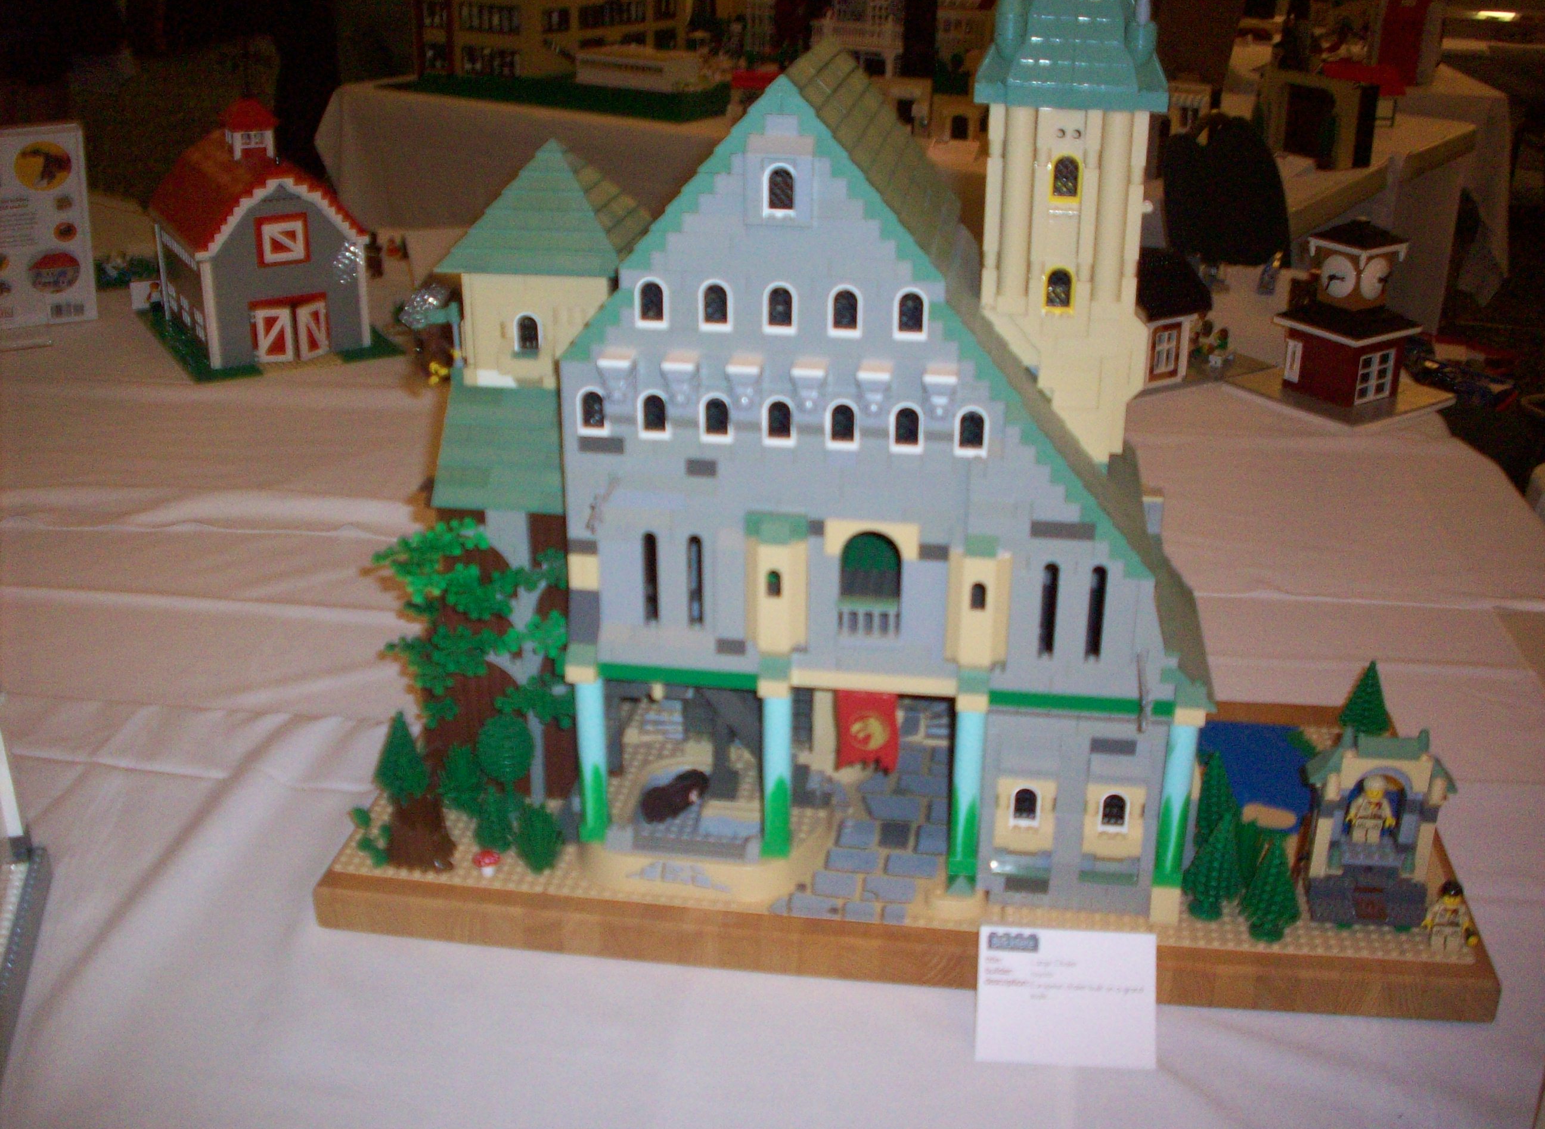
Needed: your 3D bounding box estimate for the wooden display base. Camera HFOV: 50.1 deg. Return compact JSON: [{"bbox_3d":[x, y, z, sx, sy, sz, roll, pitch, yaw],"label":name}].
[{"bbox_3d":[0.080,0.155,1.044,0.658,0.029,0.308,3,24,7],"label":"wooden display base"}]

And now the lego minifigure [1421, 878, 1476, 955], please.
[{"bbox_3d":[0.363,0.187,0.881,0.029,0.044,0.015,3,24,7],"label":"lego minifigure"}]

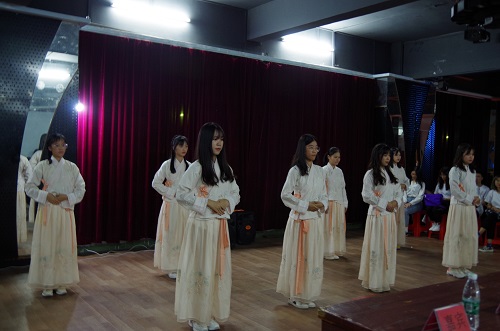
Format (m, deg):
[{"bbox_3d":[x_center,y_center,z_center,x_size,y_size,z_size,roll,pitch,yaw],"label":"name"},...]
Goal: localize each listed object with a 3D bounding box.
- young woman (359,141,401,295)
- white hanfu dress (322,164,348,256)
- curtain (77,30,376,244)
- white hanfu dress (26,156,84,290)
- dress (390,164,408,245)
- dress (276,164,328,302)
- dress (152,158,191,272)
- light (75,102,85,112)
[{"bbox_3d":[1.385,0.543,5.336,0.470,1.570,0.400,1,0,-34],"label":"young woman"},{"bbox_3d":[1.207,0.625,7.169,0.480,1.306,0.400,1,1,-31],"label":"white hanfu dress"},{"bbox_3d":[0.112,-0.346,8.843,6.200,3.030,0.180,1,0,-35],"label":"curtain"},{"bbox_3d":[-1.893,0.526,4.866,0.550,1.248,0.430,1,1,-33],"label":"white hanfu dress"},{"bbox_3d":[2.386,0.644,8.112,0.480,1.323,0.400,1,1,-35],"label":"dress"},{"bbox_3d":[0.498,0.616,4.732,0.500,1.280,0.420,1,0,-34],"label":"dress"},{"bbox_3d":[-0.887,0.547,5.824,0.500,1.300,0.420,1,0,-34],"label":"dress"},{"bbox_3d":[-2.266,-0.773,6.650,0.120,0.120,0.100,1,1,-20],"label":"light"}]

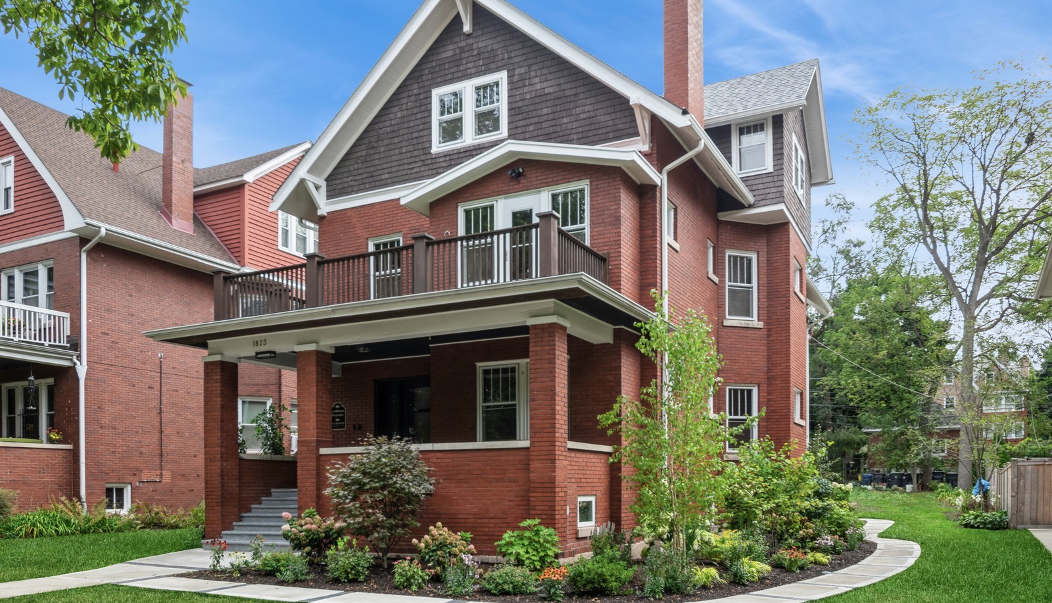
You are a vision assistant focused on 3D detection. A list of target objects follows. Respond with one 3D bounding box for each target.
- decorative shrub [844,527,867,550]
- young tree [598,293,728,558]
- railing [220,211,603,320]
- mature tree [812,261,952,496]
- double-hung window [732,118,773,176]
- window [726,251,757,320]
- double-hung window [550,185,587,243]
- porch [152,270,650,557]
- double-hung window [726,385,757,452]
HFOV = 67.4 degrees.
[{"bbox_3d":[6.190,4.450,14.800,0.420,0.460,0.420,-5,-11,27],"label":"decorative shrub"},{"bbox_3d":[2.221,1.991,12.600,2.100,4.200,2.000,-1,-6,10],"label":"young tree"},{"bbox_3d":[-2.210,-0.300,14.080,7.100,1.150,2.250,-5,-11,27],"label":"railing"},{"bbox_3d":[17.653,3.722,39.000,7.200,11.200,6.600,-3,-7,24],"label":"mature tree"},{"bbox_3d":[5.309,-3.636,18.527,0.971,1.456,0.130,-6,-12,28],"label":"double-hung window"},{"bbox_3d":[4.900,-0.368,17.899,0.820,1.572,0.130,3,-10,-18],"label":"window"},{"bbox_3d":[0.753,-1.298,13.750,0.720,1.400,0.120,-3,-7,26],"label":"double-hung window"},{"bbox_3d":[-2.190,2.200,14.100,8.500,3.950,3.750,-5,-11,27],"label":"porch"},{"bbox_3d":[4.901,2.656,17.901,0.820,1.527,0.130,3,-10,-17],"label":"double-hung window"}]

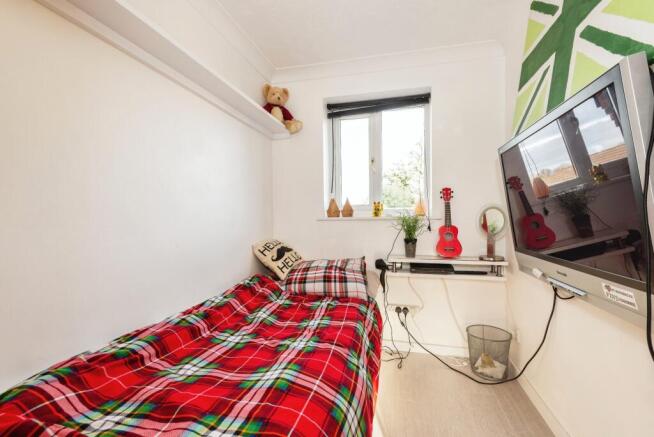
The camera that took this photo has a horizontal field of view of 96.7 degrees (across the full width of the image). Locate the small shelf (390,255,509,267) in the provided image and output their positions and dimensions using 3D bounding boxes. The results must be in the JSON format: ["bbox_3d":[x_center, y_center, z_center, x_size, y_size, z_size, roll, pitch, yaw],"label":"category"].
[{"bbox_3d":[0.858,0.310,2.155,0.810,0.024,0.220,0,1,13],"label":"small shelf"}]

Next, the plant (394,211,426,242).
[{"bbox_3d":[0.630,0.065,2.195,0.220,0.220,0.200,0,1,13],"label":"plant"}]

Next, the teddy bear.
[{"bbox_3d":[-0.370,-0.867,2.295,0.250,0.340,0.250,-1,1,-32],"label":"teddy bear"}]

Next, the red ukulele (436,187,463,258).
[{"bbox_3d":[0.900,0.038,2.166,0.180,0.525,0.075,-1,-4,13],"label":"red ukulele"}]

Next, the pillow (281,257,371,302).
[{"bbox_3d":[0.017,0.416,2.163,0.580,0.220,0.420,0,1,13],"label":"pillow"}]

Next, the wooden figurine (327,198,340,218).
[{"bbox_3d":[0.063,-0.088,2.514,0.115,0.160,0.105,0,1,13],"label":"wooden figurine"}]

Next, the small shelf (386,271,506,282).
[{"bbox_3d":[0.845,0.414,2.160,0.810,0.024,0.220,0,1,13],"label":"small shelf"}]

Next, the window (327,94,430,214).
[{"bbox_3d":[0.423,-0.517,2.440,0.850,0.970,0.120,0,1,13],"label":"window"}]

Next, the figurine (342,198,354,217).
[{"bbox_3d":[0.188,-0.088,2.483,0.103,0.160,0.100,0,1,13],"label":"figurine"}]

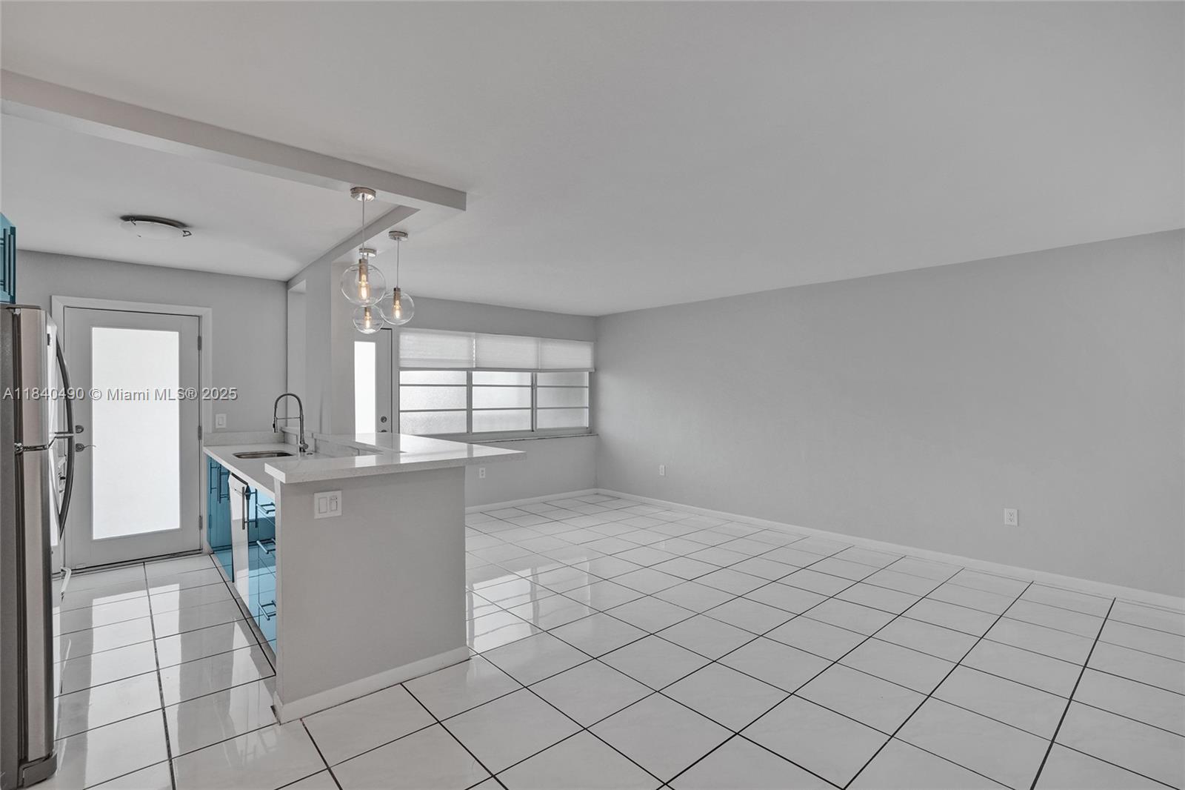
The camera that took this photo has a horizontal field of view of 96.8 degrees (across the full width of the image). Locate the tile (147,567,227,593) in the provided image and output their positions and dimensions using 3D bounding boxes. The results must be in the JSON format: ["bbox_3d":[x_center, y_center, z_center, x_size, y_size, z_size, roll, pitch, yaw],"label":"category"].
[{"bbox_3d":[-3.025,1.379,3.905,0.430,0.010,0.430,0,0,-41],"label":"tile"}]

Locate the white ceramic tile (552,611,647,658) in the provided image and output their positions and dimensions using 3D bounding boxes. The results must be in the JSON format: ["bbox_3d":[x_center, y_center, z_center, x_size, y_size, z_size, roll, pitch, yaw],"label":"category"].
[{"bbox_3d":[0.038,1.415,3.120,0.445,0.010,0.445,0,-1,-41],"label":"white ceramic tile"}]

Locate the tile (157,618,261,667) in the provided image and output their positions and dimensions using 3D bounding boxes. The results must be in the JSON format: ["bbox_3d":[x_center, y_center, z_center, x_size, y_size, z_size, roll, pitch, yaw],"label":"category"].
[{"bbox_3d":[-2.203,1.414,3.008,0.445,0.010,0.445,0,-1,-41],"label":"tile"}]

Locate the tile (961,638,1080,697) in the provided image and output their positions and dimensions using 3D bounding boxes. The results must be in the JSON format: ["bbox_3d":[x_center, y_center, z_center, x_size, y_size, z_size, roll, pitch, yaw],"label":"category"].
[{"bbox_3d":[2.228,1.408,2.731,0.427,0.010,0.427,0,0,-41],"label":"tile"}]

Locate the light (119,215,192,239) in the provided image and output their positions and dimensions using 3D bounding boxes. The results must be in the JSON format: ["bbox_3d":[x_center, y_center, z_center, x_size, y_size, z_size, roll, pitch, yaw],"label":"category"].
[{"bbox_3d":[-2.717,-1.016,3.283,0.345,0.090,0.345,0,0,-41],"label":"light"}]

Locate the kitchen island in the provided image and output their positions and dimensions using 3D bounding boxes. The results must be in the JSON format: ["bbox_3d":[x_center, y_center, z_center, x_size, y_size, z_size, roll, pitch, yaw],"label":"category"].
[{"bbox_3d":[-1.907,0.881,3.864,1.250,1.070,3.350,0,-1,-41],"label":"kitchen island"}]

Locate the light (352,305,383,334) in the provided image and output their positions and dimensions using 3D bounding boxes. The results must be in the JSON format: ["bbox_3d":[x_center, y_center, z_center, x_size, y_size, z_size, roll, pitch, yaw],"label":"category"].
[{"bbox_3d":[-1.502,-0.512,3.530,0.207,0.210,0.207,0,0,0],"label":"light"}]

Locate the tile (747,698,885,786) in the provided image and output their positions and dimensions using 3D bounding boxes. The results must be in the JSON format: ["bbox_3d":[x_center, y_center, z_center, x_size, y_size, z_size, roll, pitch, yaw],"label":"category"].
[{"bbox_3d":[0.917,1.407,2.171,0.445,0.010,0.445,0,-1,-41],"label":"tile"}]

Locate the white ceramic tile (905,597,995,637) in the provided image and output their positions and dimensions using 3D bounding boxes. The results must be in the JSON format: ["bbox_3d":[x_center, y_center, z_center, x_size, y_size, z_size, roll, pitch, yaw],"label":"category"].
[{"bbox_3d":[2.294,1.420,3.371,0.443,0.010,0.443,0,0,-42],"label":"white ceramic tile"}]

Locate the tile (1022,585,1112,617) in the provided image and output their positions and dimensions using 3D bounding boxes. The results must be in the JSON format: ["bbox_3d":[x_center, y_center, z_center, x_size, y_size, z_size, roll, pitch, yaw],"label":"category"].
[{"bbox_3d":[3.287,1.416,3.642,0.443,0.010,0.443,0,0,-39],"label":"tile"}]

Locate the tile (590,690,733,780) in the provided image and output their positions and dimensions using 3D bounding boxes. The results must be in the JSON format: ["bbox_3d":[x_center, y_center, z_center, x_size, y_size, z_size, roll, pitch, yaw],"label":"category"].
[{"bbox_3d":[0.289,1.423,2.220,0.443,0.010,0.443,0,0,-41],"label":"tile"}]

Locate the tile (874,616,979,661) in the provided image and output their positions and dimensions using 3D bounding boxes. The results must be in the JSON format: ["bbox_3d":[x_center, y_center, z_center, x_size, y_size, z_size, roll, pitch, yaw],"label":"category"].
[{"bbox_3d":[1.891,1.379,2.981,0.430,0.010,0.430,0,0,-41],"label":"tile"}]

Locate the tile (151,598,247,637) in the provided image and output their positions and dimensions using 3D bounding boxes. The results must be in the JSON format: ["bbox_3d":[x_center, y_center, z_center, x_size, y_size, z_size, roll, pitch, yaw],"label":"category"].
[{"bbox_3d":[-2.546,1.444,3.408,0.443,0.010,0.443,0,0,-40],"label":"tile"}]

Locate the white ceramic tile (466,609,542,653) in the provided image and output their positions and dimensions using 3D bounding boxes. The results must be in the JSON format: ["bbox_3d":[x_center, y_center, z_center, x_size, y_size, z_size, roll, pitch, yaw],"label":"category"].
[{"bbox_3d":[-0.579,1.379,3.082,0.430,0.010,0.430,0,0,-41],"label":"white ceramic tile"}]

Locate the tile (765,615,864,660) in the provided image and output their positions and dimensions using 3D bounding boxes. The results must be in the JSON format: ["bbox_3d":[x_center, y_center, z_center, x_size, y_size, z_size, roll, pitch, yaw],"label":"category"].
[{"bbox_3d":[1.306,1.415,3.074,0.445,0.010,0.445,0,-1,-41],"label":"tile"}]

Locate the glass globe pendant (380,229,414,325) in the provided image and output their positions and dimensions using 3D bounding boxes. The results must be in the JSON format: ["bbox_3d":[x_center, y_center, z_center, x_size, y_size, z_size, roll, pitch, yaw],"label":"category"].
[{"bbox_3d":[-1.141,-0.682,3.080,0.200,0.550,0.200,0,0,-41],"label":"glass globe pendant"}]

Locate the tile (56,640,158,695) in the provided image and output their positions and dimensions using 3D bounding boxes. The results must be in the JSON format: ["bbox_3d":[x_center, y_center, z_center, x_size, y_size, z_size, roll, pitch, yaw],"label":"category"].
[{"bbox_3d":[-2.479,1.379,2.653,0.430,0.010,0.430,0,0,-41],"label":"tile"}]

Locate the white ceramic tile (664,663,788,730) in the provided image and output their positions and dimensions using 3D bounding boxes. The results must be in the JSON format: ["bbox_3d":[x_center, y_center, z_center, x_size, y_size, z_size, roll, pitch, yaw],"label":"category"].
[{"bbox_3d":[0.626,1.410,2.482,0.427,0.010,0.427,0,0,-41],"label":"white ceramic tile"}]

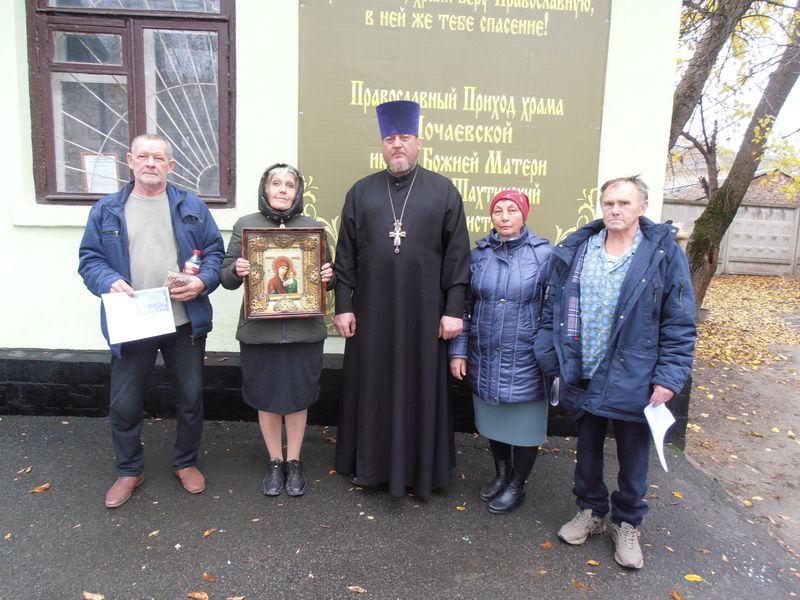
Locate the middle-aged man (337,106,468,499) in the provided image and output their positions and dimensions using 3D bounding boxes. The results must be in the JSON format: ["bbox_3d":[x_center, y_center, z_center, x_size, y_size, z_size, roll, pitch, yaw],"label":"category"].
[{"bbox_3d":[-0.007,0.008,2.771,0.670,1.926,0.420,2,7,0],"label":"middle-aged man"}]

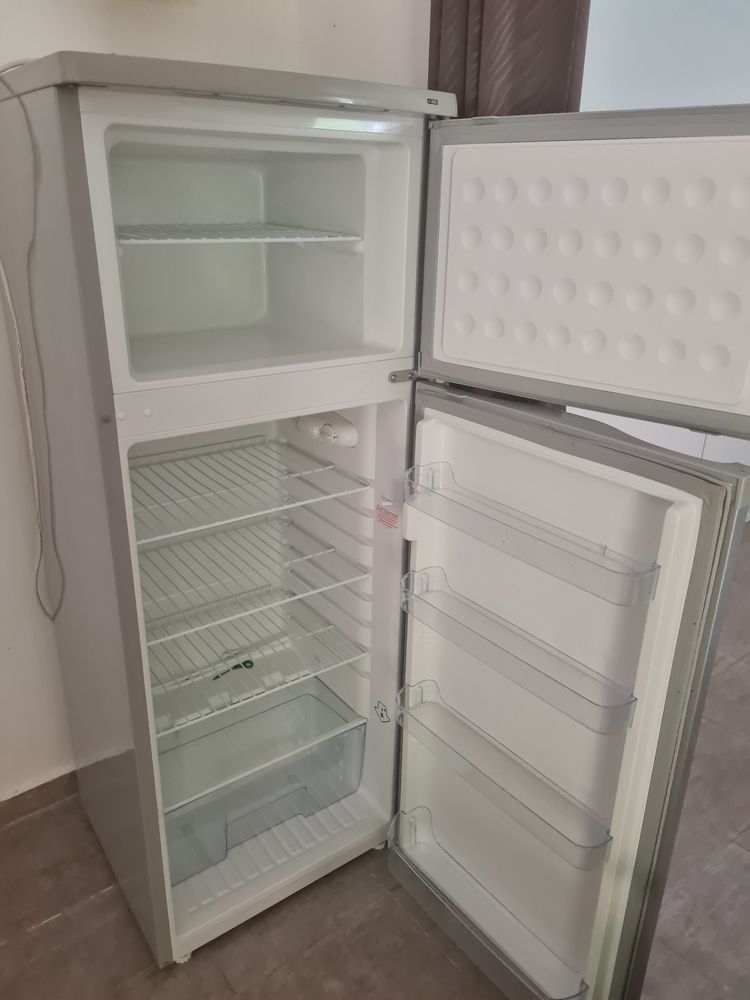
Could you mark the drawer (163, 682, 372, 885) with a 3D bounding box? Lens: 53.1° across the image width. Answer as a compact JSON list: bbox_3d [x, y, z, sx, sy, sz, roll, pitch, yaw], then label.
[{"bbox_3d":[-0.266,0.565,1.575,0.460,0.186,0.208,-14,27,-33],"label":"drawer"}]

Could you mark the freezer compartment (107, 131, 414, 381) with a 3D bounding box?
[{"bbox_3d":[-0.247,-0.395,1.188,0.448,0.315,0.391,-14,27,-33],"label":"freezer compartment"}]

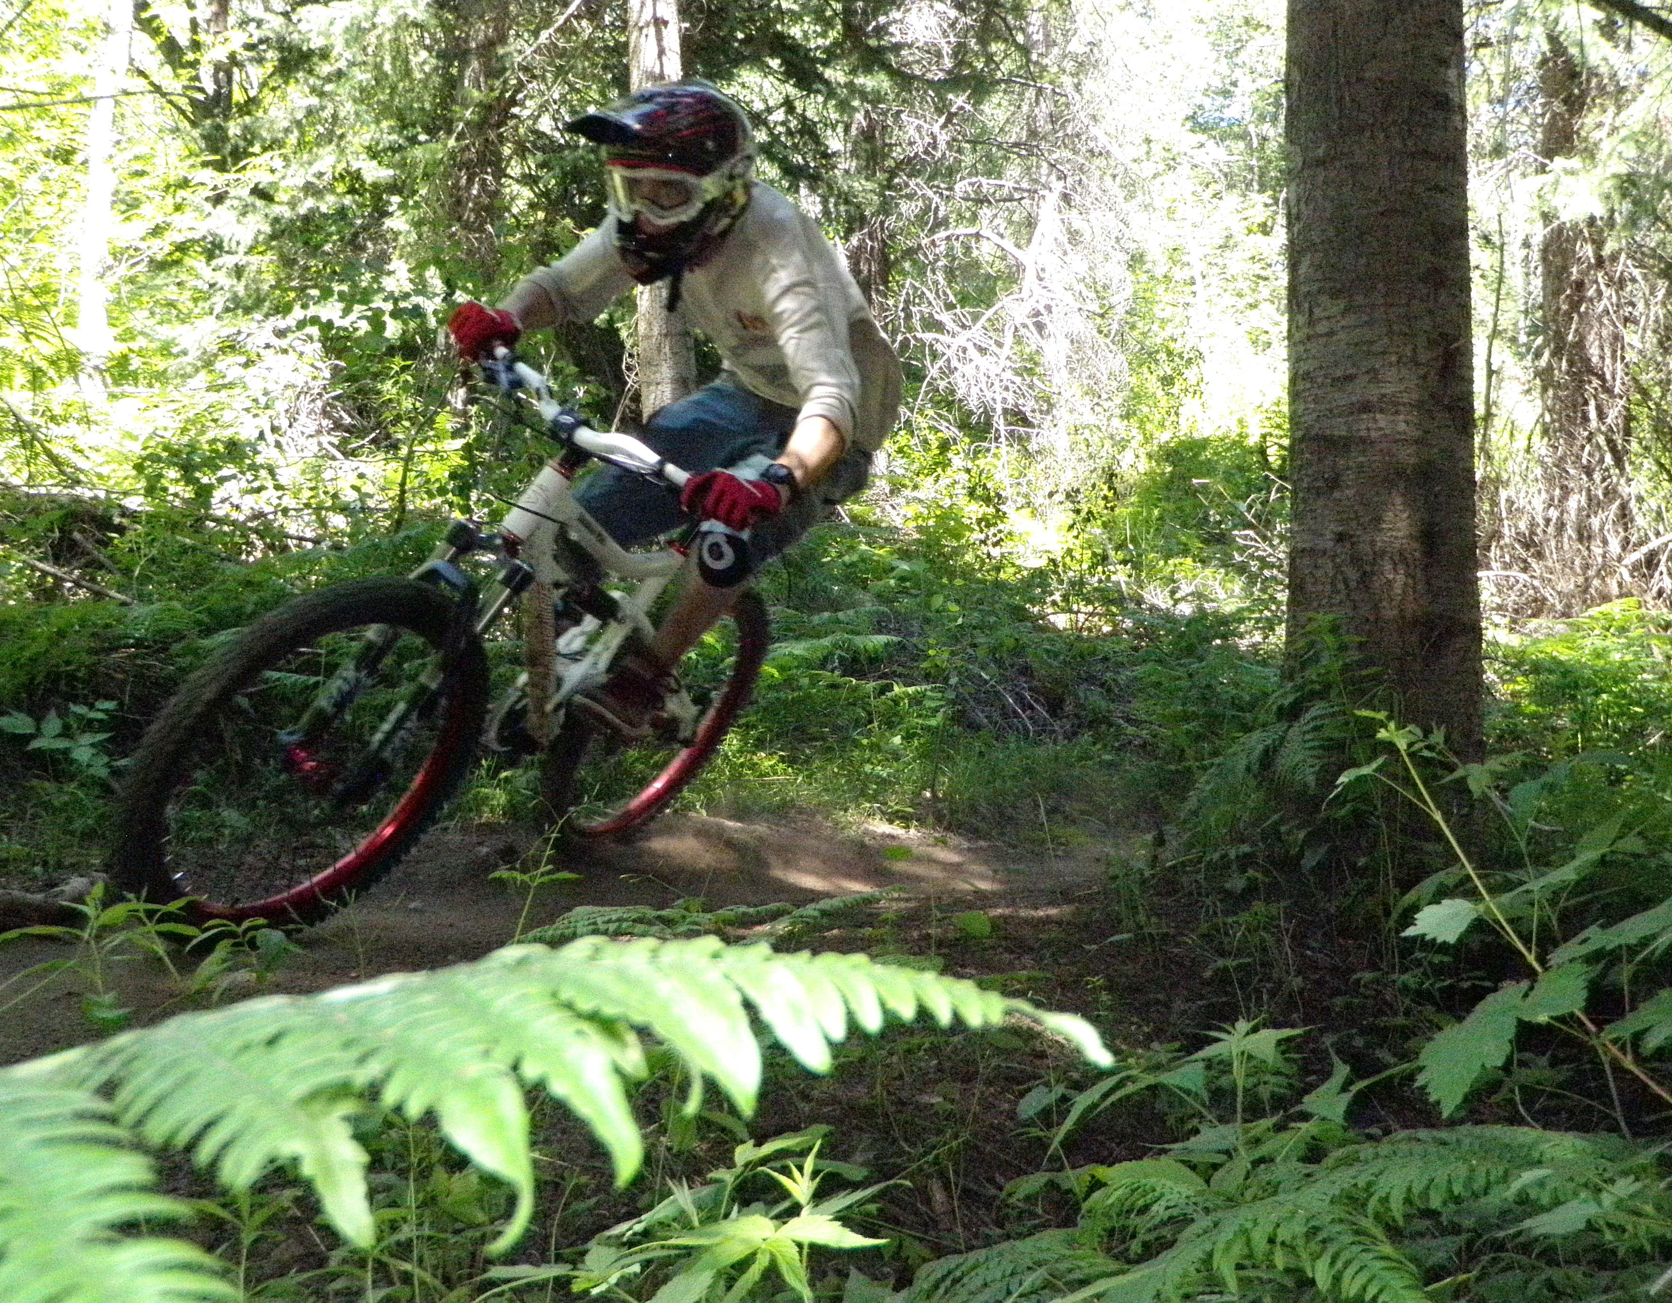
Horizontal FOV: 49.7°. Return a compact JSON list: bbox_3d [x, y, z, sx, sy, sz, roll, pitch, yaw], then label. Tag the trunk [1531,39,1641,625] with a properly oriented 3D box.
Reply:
[{"bbox_3d":[4.350,-1.810,10.500,0.560,3.600,0.560,-1,-2,27],"label":"trunk"}]

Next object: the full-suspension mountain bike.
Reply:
[{"bbox_3d":[-0.500,0.014,3.290,0.690,1.030,1.760,36,16,19],"label":"full-suspension mountain bike"}]

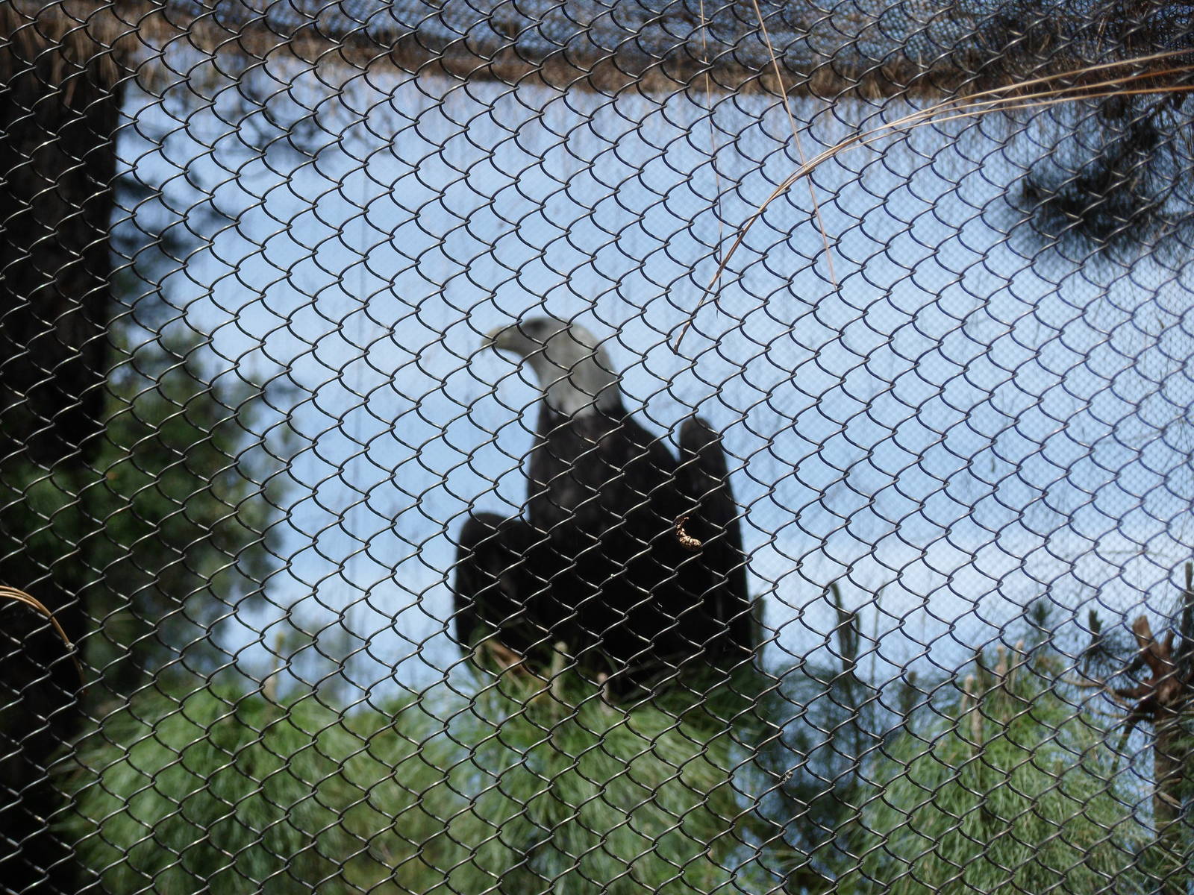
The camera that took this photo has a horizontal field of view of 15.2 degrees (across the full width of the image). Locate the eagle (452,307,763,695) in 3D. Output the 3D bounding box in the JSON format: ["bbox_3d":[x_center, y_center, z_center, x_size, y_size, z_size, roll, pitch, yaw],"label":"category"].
[{"bbox_3d":[0.020,0.100,6.200,0.430,0.570,0.480,-8,-18,29],"label":"eagle"}]

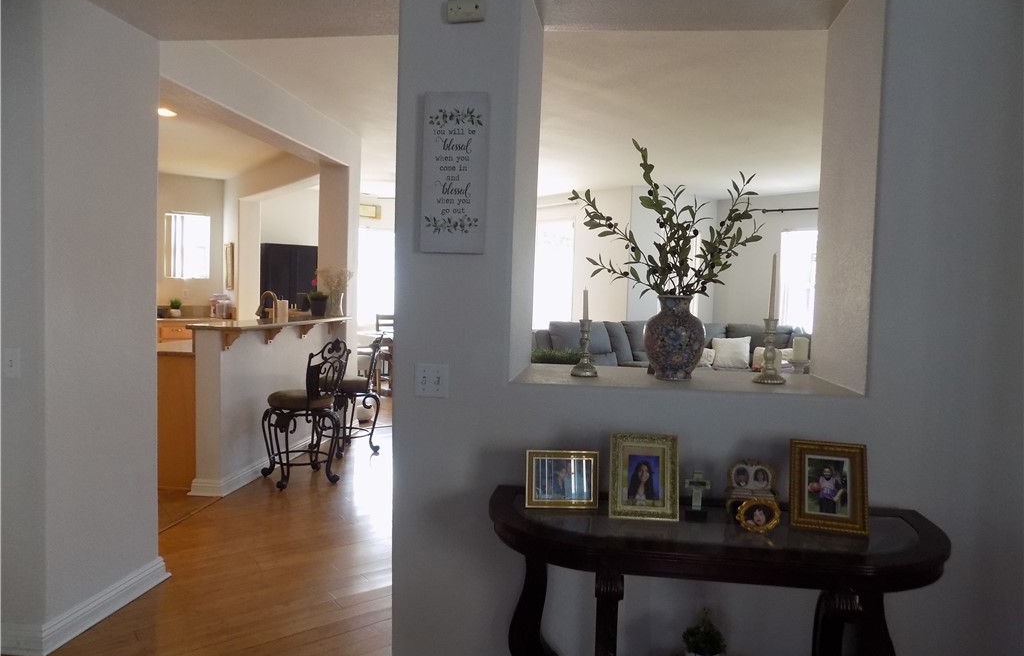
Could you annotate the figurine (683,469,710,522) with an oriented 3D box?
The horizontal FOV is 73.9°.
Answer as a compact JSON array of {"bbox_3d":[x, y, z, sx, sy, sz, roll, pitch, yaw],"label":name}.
[{"bbox_3d":[0.522,0.473,1.925,0.069,0.138,0.040,2,3,8],"label":"figurine"}]

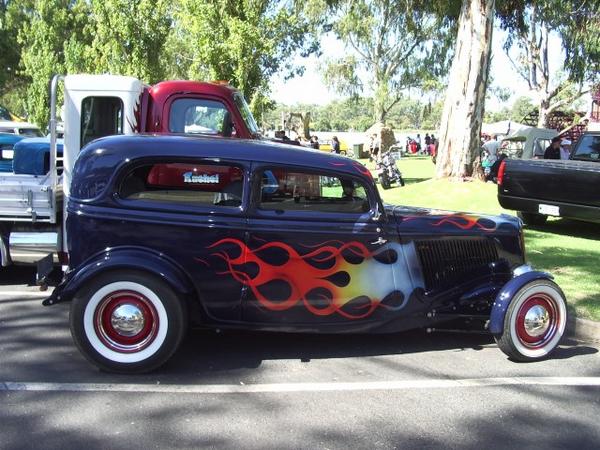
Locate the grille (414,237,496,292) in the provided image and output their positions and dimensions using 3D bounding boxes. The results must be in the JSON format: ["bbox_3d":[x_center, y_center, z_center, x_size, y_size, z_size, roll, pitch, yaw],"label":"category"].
[{"bbox_3d":[1.164,0.282,4.884,0.660,0.390,0.080,-2,9,-14],"label":"grille"}]

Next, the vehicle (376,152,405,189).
[{"bbox_3d":[2.400,-1.531,17.064,0.720,1.130,2.000,4,10,25],"label":"vehicle"}]

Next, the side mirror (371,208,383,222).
[{"bbox_3d":[0.524,-0.072,4.510,0.060,0.110,0.100,-1,9,-9],"label":"side mirror"}]

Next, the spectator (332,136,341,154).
[{"bbox_3d":[2.252,-4.655,40.764,0.360,1.630,0.480,1,9,6],"label":"spectator"}]

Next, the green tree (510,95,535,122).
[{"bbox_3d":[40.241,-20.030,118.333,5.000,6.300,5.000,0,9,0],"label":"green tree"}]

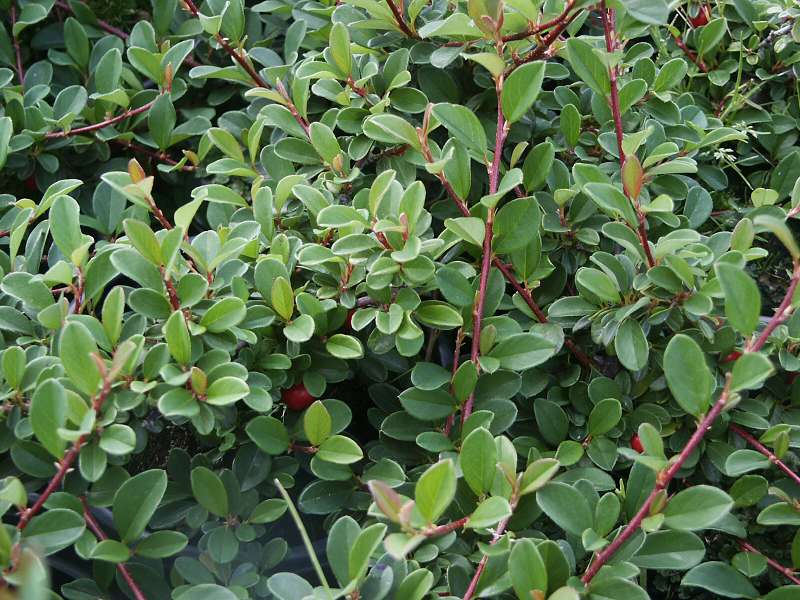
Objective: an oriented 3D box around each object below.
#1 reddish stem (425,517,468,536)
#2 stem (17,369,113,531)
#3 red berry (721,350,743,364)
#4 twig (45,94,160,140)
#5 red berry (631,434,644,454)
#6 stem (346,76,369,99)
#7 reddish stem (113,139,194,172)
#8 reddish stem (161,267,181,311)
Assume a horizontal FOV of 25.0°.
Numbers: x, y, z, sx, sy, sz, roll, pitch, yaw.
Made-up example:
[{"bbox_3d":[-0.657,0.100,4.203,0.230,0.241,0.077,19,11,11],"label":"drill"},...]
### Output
[{"bbox_3d":[0.012,0.059,0.466,0.017,0.002,0.002,-11,79,-48],"label":"reddish stem"},{"bbox_3d":[-0.088,0.039,0.470,0.004,0.051,0.003,30,12,-7],"label":"stem"},{"bbox_3d":[0.101,0.017,0.545,0.009,0.009,0.009,9,41,11],"label":"red berry"},{"bbox_3d":[-0.102,-0.062,0.617,0.045,0.004,0.002,-17,9,13],"label":"twig"},{"bbox_3d":[0.071,0.043,0.530,0.008,0.008,0.008,7,40,8],"label":"red berry"},{"bbox_3d":[-0.014,-0.071,0.603,0.003,0.009,0.003,-48,34,4],"label":"stem"},{"bbox_3d":[-0.086,-0.050,0.626,0.038,0.003,0.003,20,2,27],"label":"reddish stem"},{"bbox_3d":[-0.068,-0.003,0.535,0.003,0.016,0.003,-19,40,-7],"label":"reddish stem"}]

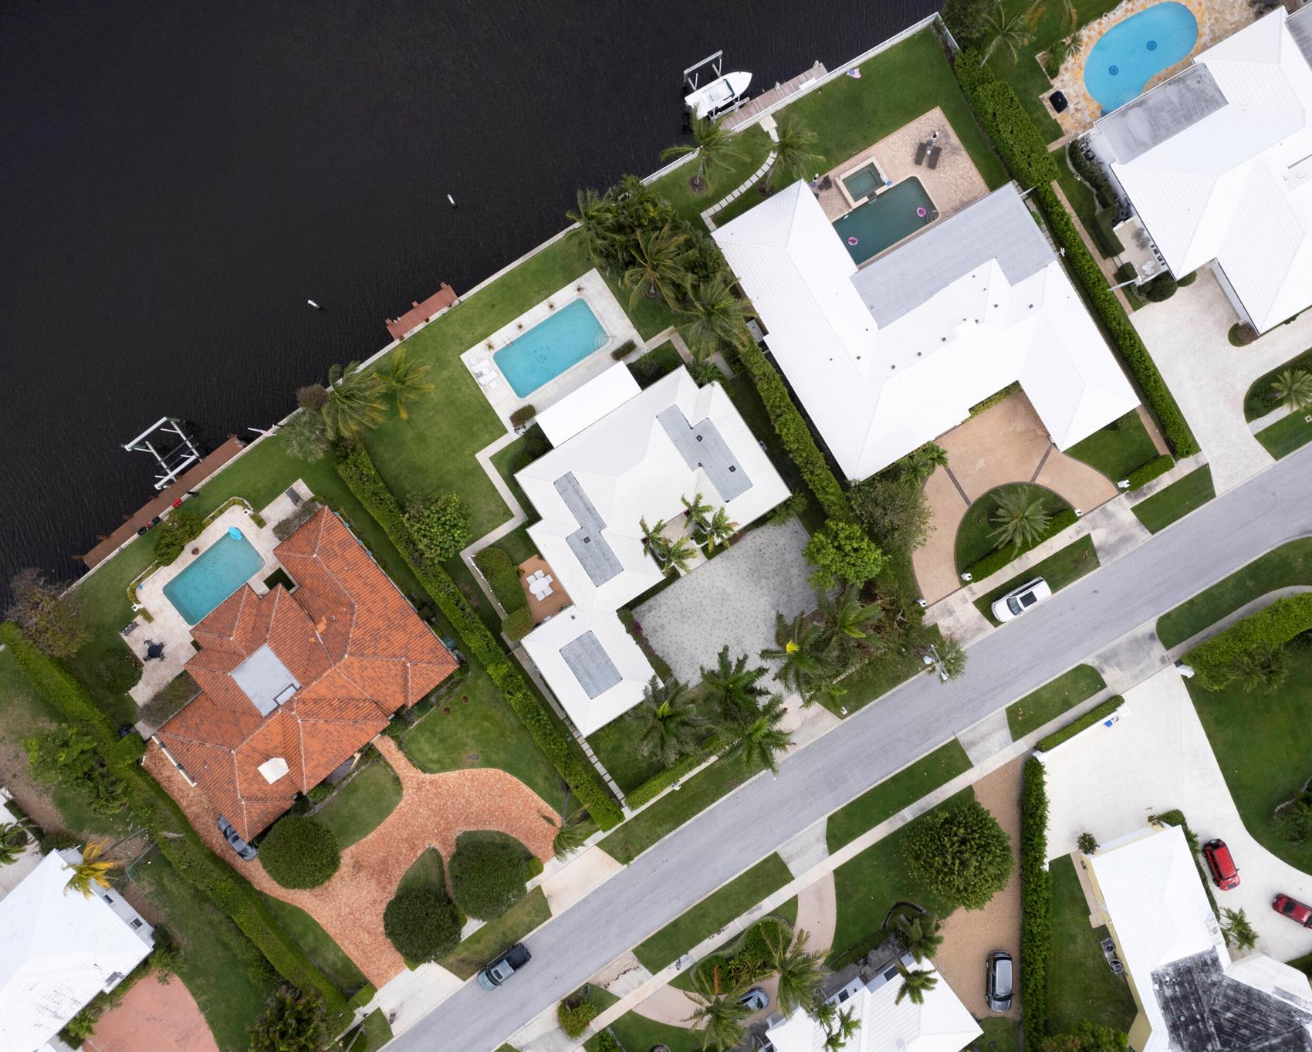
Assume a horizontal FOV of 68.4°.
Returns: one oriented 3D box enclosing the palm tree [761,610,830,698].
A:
[{"bbox_3d":[11.580,10.860,83.600,6.200,8.800,6.600,0,90,0],"label":"palm tree"}]

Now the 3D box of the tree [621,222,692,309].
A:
[{"bbox_3d":[-0.050,-21.410,83.300,6.000,9.400,6.800,0,90,0],"label":"tree"}]

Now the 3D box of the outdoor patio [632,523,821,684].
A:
[{"bbox_3d":[7.370,6.920,88.000,16.900,0.150,8.500,-31,90,0],"label":"outdoor patio"}]

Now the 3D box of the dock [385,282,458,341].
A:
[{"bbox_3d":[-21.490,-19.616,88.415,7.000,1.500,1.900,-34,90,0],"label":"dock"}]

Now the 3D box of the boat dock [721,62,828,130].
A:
[{"bbox_3d":[10.670,-39.070,88.500,11.100,0.900,1.400,-30,90,0],"label":"boat dock"}]

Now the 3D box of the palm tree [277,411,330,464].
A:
[{"bbox_3d":[-30.310,-7.700,85.000,4.600,6.000,4.600,0,90,0],"label":"palm tree"}]

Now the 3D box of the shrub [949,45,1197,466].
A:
[{"bbox_3d":[37.909,-24.315,86.720,2.300,3.000,39.800,-30,90,0],"label":"shrub"}]

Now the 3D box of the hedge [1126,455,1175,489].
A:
[{"bbox_3d":[44.300,-4.750,86.950,4.250,1.150,1.400,-31,90,0],"label":"hedge"}]

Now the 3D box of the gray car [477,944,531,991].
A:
[{"bbox_3d":[-13.700,39.750,86.600,5.250,1.800,1.950,-37,90,0],"label":"gray car"}]

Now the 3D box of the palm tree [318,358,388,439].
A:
[{"bbox_3d":[-25.700,-10.800,84.200,5.800,6.700,6.500,0,90,0],"label":"palm tree"}]

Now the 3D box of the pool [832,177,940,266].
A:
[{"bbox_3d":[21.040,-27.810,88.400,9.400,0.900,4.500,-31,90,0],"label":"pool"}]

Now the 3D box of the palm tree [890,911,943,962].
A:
[{"bbox_3d":[22.861,36.004,85.708,4.100,5.800,4.100,0,90,0],"label":"palm tree"}]

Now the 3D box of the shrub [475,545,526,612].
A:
[{"bbox_3d":[-13.238,4.575,83.040,2.430,2.000,5.690,-30,91,0],"label":"shrub"}]

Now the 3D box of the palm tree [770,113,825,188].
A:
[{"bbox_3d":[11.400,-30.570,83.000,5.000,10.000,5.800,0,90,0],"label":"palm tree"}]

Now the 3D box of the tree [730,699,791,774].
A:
[{"bbox_3d":[8.900,17.700,83.900,5.300,7.100,6.100,0,90,0],"label":"tree"}]

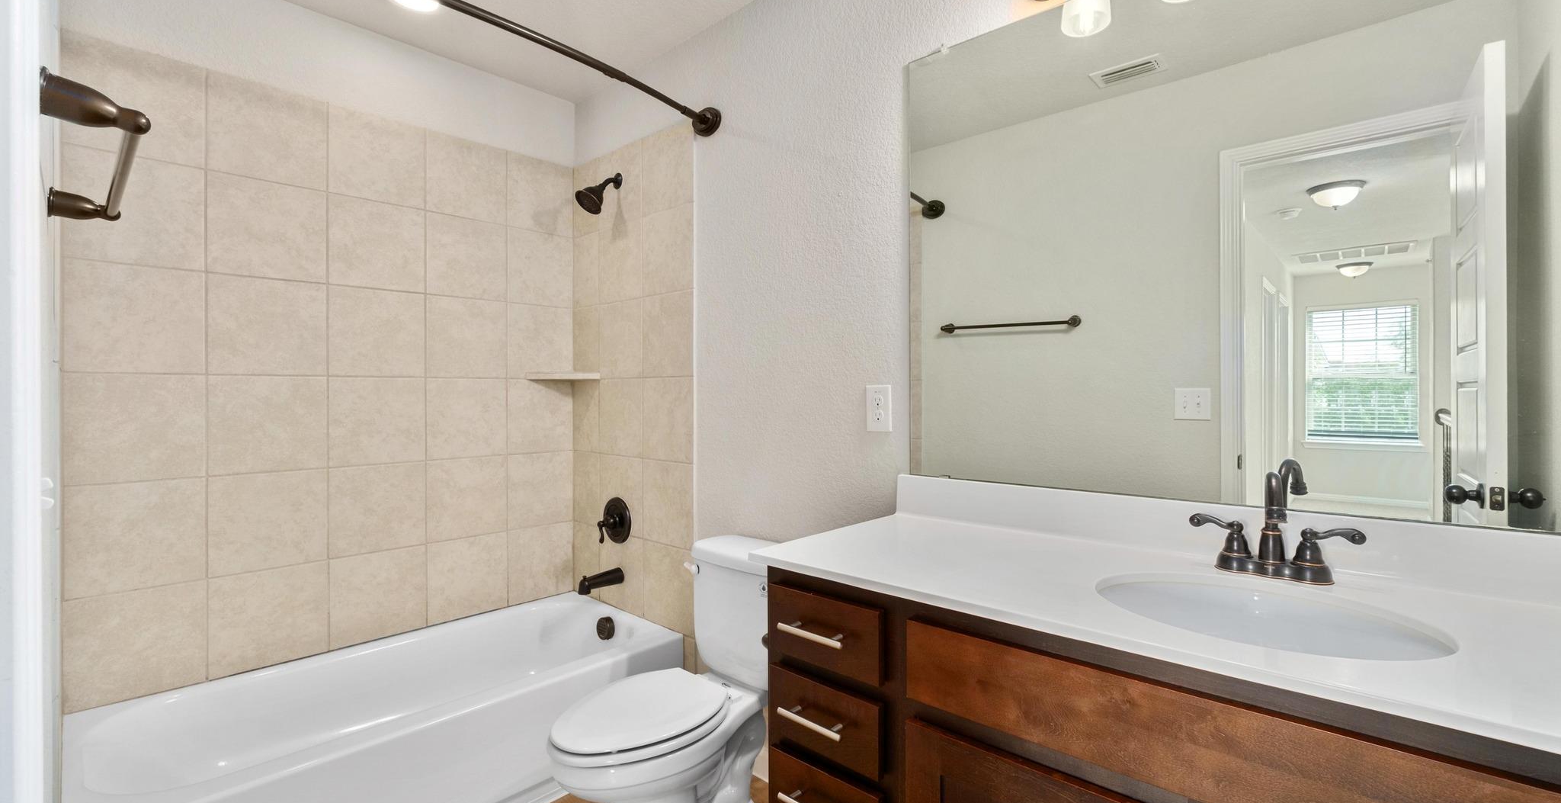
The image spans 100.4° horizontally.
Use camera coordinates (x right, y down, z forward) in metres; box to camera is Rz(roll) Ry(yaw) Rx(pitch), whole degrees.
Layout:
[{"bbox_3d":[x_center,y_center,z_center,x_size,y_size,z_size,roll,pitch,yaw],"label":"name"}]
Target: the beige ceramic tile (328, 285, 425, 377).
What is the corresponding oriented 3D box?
[{"bbox_3d":[-1.420,-0.240,2.301,0.010,0.306,0.303,0,1,43],"label":"beige ceramic tile"}]

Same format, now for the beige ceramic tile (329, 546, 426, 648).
[{"bbox_3d":[-1.420,0.686,2.309,0.010,0.304,0.303,0,1,43],"label":"beige ceramic tile"}]

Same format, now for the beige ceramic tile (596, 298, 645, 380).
[{"bbox_3d":[-0.628,-0.240,2.580,0.297,0.301,0.012,0,1,43],"label":"beige ceramic tile"}]

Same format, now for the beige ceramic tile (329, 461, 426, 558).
[{"bbox_3d":[-1.406,0.373,2.283,0.012,0.301,0.299,0,1,43],"label":"beige ceramic tile"}]

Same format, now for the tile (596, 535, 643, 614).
[{"bbox_3d":[-0.628,0.676,2.587,0.297,0.301,0.012,0,1,43],"label":"tile"}]

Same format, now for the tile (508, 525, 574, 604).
[{"bbox_3d":[-0.994,0.672,2.715,0.009,0.301,0.288,0,1,43],"label":"tile"}]

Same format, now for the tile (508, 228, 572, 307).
[{"bbox_3d":[-1.008,-0.555,2.743,0.010,0.306,0.290,0,1,43],"label":"tile"}]

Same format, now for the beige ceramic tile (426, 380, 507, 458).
[{"bbox_3d":[-1.201,0.068,2.504,0.010,0.302,0.299,0,0,43],"label":"beige ceramic tile"}]

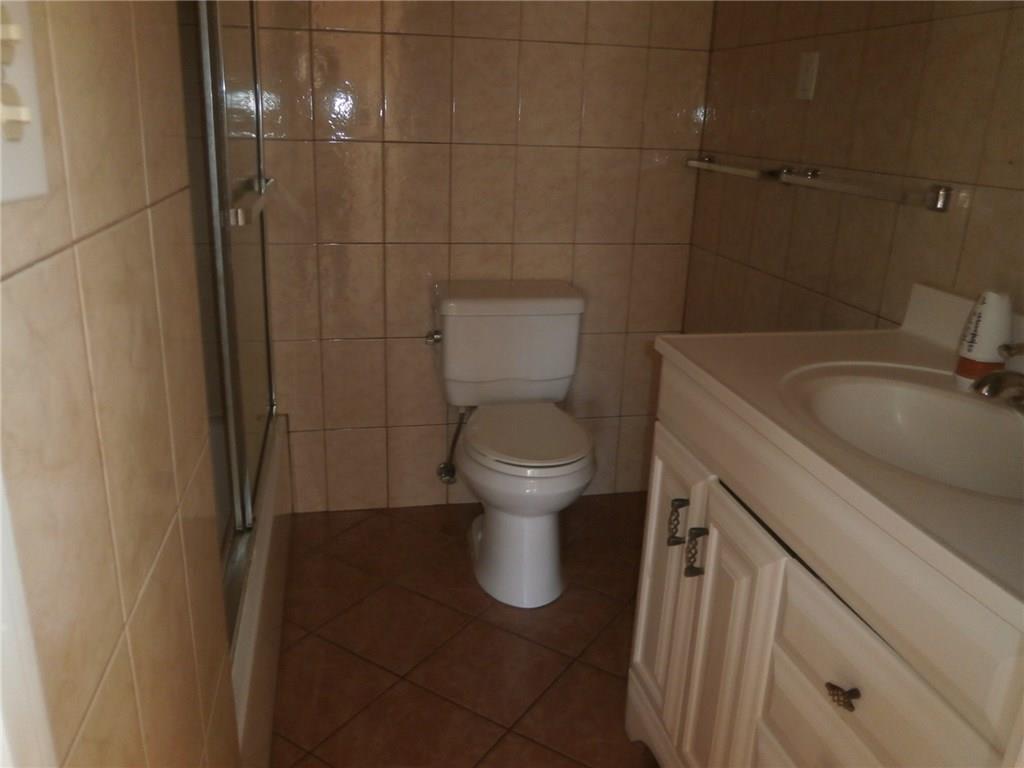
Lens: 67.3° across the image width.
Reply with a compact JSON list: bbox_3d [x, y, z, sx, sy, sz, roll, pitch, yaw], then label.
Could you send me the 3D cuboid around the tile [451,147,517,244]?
[{"bbox_3d":[-0.089,-0.586,2.380,0.203,0.304,0.010,-2,19,-12],"label":"tile"}]

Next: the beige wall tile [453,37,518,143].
[{"bbox_3d":[-0.079,-0.869,2.290,0.200,0.300,0.010,-2,19,-12],"label":"beige wall tile"}]

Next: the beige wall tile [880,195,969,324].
[{"bbox_3d":[0.816,-0.249,1.508,0.010,0.300,0.200,-2,19,-12],"label":"beige wall tile"}]

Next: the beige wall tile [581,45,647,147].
[{"bbox_3d":[0.314,-0.877,2.361,0.200,0.301,0.010,-2,19,-12],"label":"beige wall tile"}]

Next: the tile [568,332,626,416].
[{"bbox_3d":[0.287,-0.025,2.650,0.200,0.301,0.010,-2,19,-12],"label":"tile"}]

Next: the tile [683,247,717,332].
[{"bbox_3d":[0.623,-0.291,2.535,0.010,0.304,0.195,-2,19,-11],"label":"tile"}]

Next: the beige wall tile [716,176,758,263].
[{"bbox_3d":[0.664,-0.511,2.250,0.010,0.301,0.200,-2,19,-12],"label":"beige wall tile"}]

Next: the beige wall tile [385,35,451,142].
[{"bbox_3d":[-0.274,-0.859,2.243,0.203,0.304,0.010,-2,19,-12],"label":"beige wall tile"}]

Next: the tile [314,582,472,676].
[{"bbox_3d":[-0.309,0.649,2.052,0.300,0.010,0.300,14,22,30],"label":"tile"}]

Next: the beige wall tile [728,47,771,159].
[{"bbox_3d":[0.671,-0.790,2.158,0.010,0.301,0.200,-2,19,-12],"label":"beige wall tile"}]

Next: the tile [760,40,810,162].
[{"bbox_3d":[0.710,-0.724,1.970,0.010,0.300,0.200,-2,19,-12],"label":"tile"}]

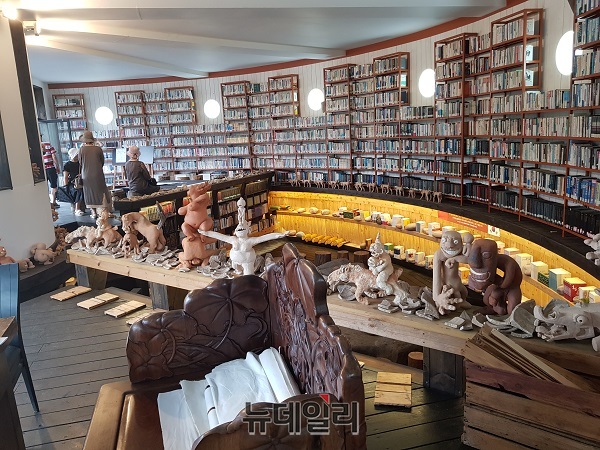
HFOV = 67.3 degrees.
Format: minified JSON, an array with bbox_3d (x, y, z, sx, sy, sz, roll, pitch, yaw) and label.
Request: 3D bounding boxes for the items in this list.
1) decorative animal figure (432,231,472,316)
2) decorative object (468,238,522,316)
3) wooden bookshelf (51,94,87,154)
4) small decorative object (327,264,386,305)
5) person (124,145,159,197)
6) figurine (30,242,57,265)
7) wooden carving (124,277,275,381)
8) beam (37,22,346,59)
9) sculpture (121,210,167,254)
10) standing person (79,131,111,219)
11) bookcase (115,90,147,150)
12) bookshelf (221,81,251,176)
[{"bbox_3d":[0.977,0.309,2.921,0.250,0.500,0.250,1,11,20],"label":"decorative animal figure"},{"bbox_3d":[1.161,0.281,2.670,0.330,0.410,0.260,-14,16,-42],"label":"decorative object"},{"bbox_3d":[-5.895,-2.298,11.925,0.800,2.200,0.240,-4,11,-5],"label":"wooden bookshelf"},{"bbox_3d":[0.378,0.361,2.910,0.440,0.240,0.190,-2,12,5],"label":"small decorative object"},{"bbox_3d":[-2.884,-0.779,8.200,0.500,1.220,0.600,1,12,18],"label":"person"},{"bbox_3d":[-2.914,0.308,5.120,0.260,0.215,0.240,-13,15,-39],"label":"figurine"},{"bbox_3d":[-0.498,0.513,2.227,0.680,0.440,0.080,-6,11,-12],"label":"wooden carving"},{"bbox_3d":[-1.321,-2.993,7.342,5.550,0.200,0.400,-13,14,-41],"label":"beam"},{"bbox_3d":[-1.535,0.076,4.420,0.420,0.390,0.210,-1,12,9],"label":"sculpture"},{"bbox_3d":[-3.814,-0.949,8.320,0.500,1.620,0.350,-6,11,-14],"label":"standing person"},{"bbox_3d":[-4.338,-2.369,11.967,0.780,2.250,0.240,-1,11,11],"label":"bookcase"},{"bbox_3d":[-1.475,-2.190,10.970,0.650,2.380,0.250,2,13,25],"label":"bookshelf"}]

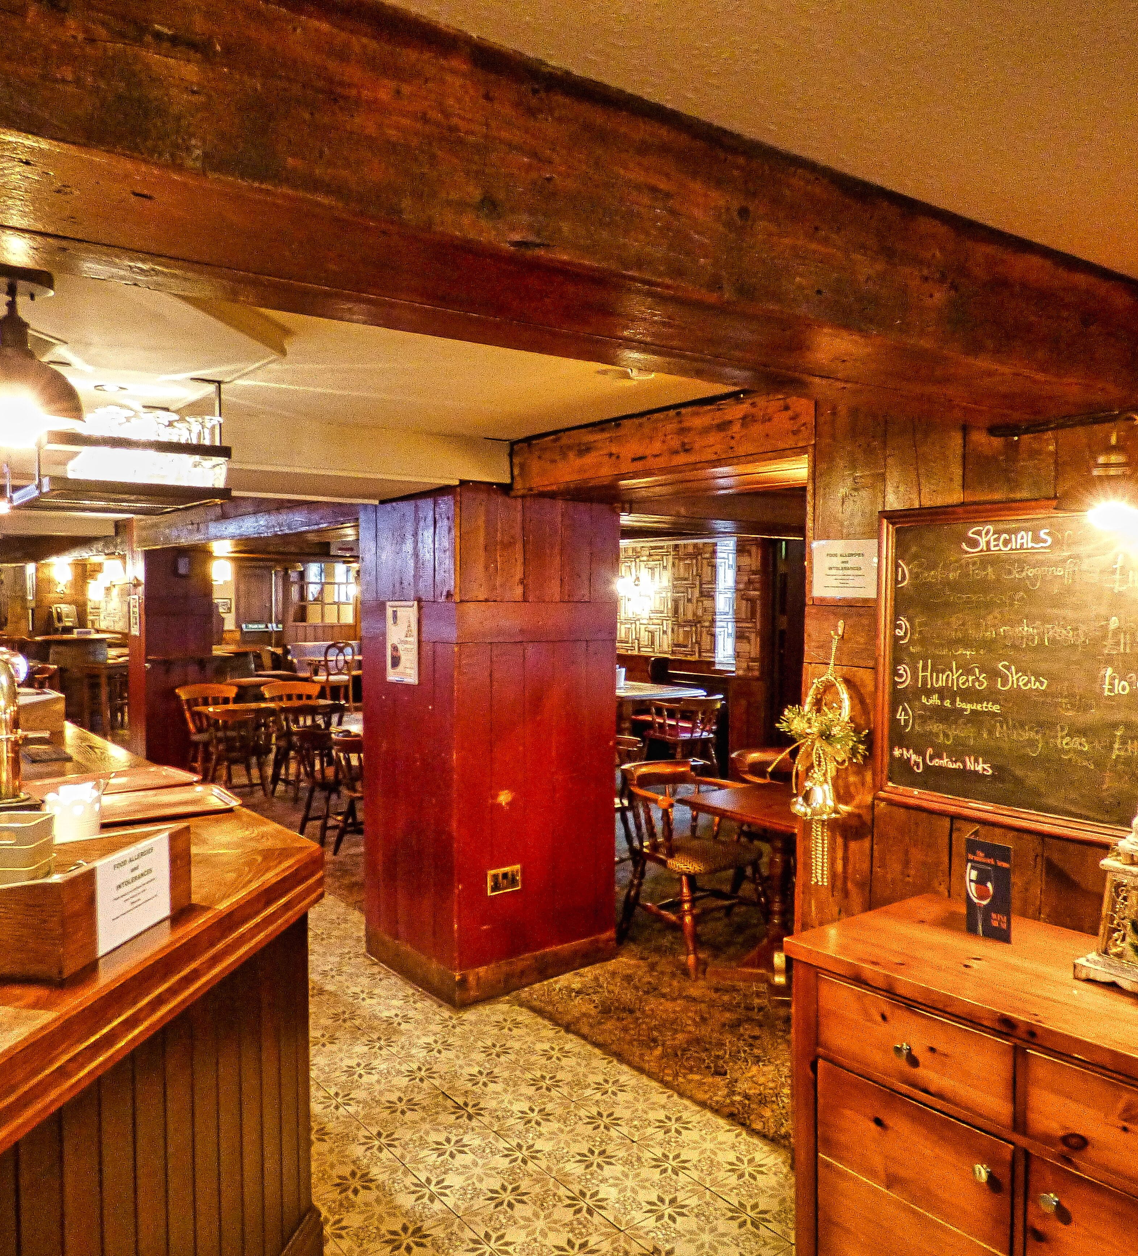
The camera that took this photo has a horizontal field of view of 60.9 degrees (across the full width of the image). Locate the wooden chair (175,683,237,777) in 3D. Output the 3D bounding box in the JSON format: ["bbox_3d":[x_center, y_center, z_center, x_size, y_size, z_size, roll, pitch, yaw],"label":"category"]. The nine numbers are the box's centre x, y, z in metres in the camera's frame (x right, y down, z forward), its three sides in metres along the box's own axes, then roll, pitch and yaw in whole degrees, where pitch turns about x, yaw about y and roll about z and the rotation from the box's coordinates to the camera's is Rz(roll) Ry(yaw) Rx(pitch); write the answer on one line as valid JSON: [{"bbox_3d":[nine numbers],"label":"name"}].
[{"bbox_3d":[-2.887,0.918,7.778,0.440,0.890,0.460,-1,2,-39],"label":"wooden chair"}]

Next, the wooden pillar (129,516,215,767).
[{"bbox_3d":[-3.459,0.248,8.390,0.560,2.200,0.520,-1,2,-39],"label":"wooden pillar"}]

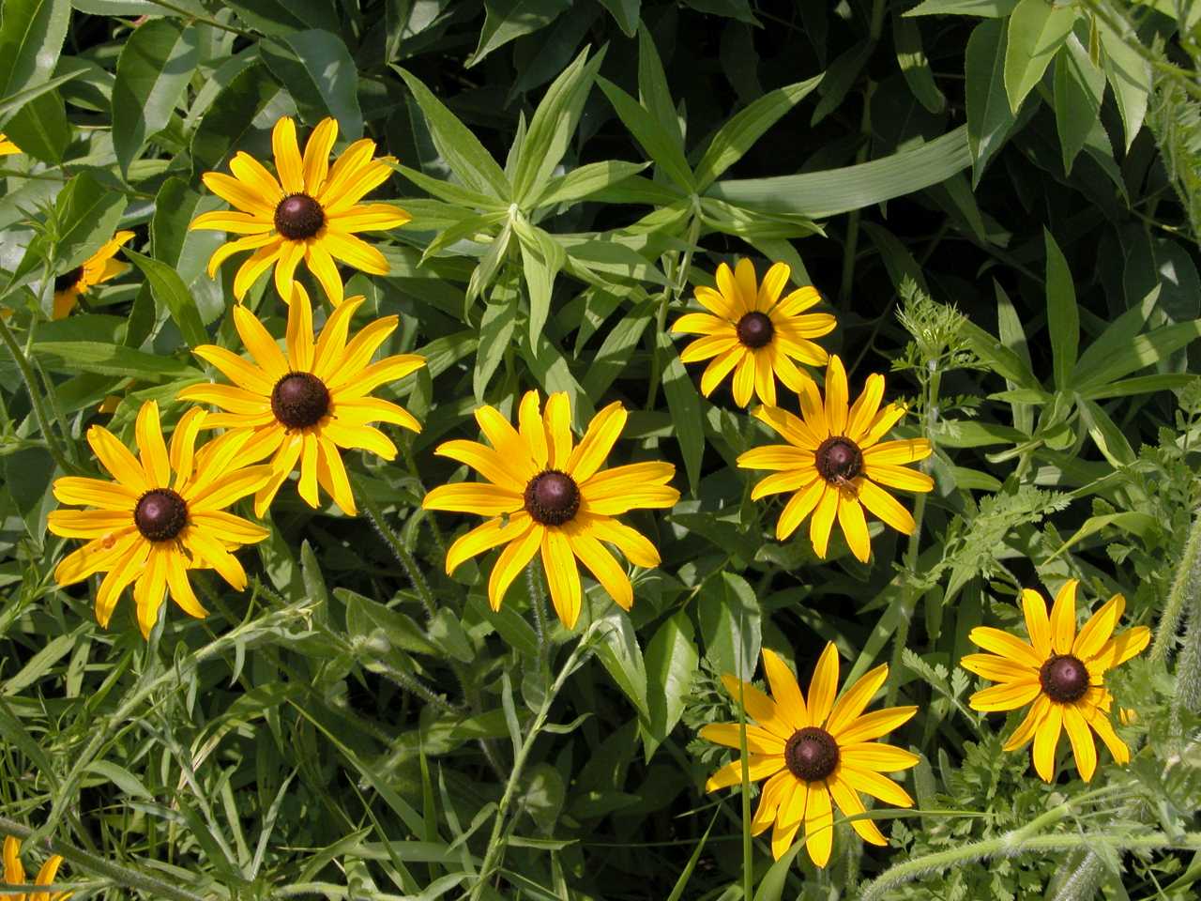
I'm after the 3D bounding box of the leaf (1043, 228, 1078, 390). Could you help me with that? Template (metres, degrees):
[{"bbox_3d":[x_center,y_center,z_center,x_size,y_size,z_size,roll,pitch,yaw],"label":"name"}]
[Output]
[{"bbox_3d":[0.201,-0.063,0.760,0.014,0.010,0.078,-2,75,-1],"label":"leaf"}]

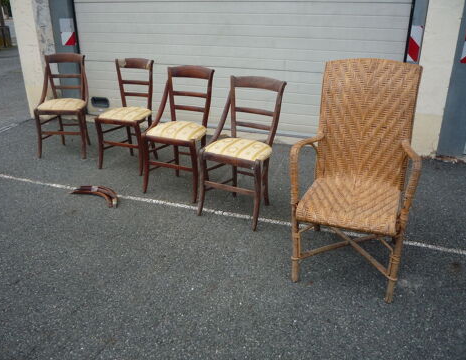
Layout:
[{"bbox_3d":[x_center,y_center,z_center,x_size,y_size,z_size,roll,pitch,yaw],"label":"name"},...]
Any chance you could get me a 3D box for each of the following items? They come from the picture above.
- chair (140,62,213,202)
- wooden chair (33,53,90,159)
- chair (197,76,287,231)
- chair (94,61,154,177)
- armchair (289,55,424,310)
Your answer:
[{"bbox_3d":[-0.385,-0.350,3.019,0.442,0.871,0.462,9,25,21],"label":"chair"},{"bbox_3d":[-1.556,-0.681,3.826,0.442,0.871,0.462,0,23,2],"label":"wooden chair"},{"bbox_3d":[0.054,-0.198,2.652,0.442,0.871,0.462,12,26,27],"label":"chair"},{"bbox_3d":[-0.879,-0.544,3.484,0.442,0.871,0.462,8,25,19],"label":"chair"},{"bbox_3d":[0.609,-0.025,2.040,0.510,1.024,0.604,9,25,21],"label":"armchair"}]

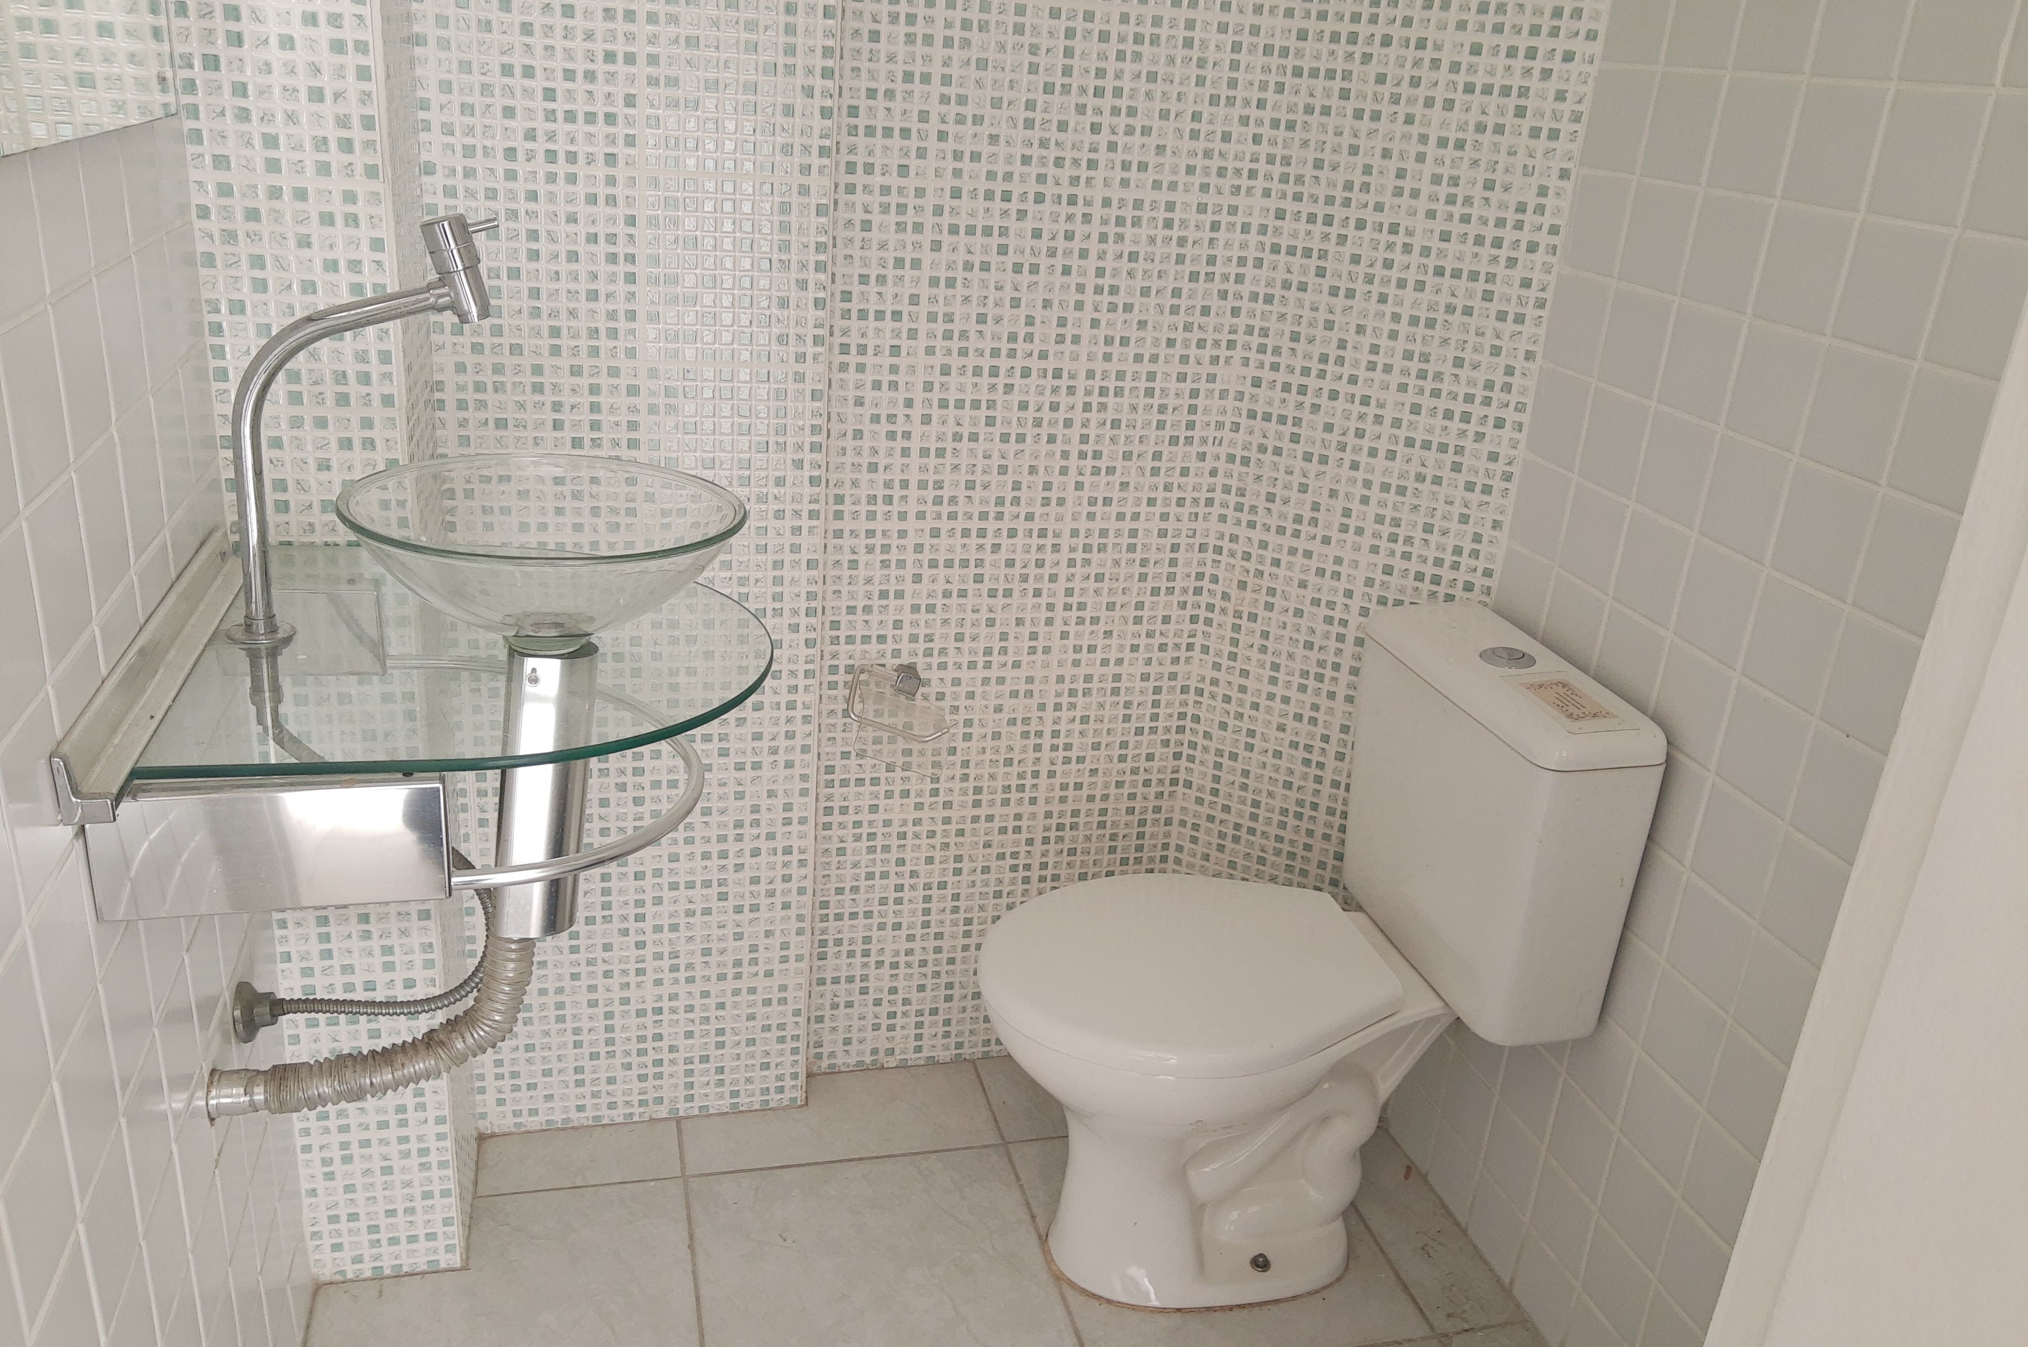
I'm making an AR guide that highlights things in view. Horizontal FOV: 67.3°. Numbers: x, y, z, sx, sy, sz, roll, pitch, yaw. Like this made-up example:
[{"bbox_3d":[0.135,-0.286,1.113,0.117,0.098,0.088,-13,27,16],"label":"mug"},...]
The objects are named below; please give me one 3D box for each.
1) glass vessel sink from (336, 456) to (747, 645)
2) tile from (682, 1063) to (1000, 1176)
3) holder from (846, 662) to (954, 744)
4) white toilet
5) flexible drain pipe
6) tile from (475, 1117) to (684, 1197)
[{"bbox_3d":[-0.374,-0.084,1.222,0.301,0.121,0.301,-1,22,-15],"label":"glass vessel sink"},{"bbox_3d":[-0.233,0.597,2.045,0.410,0.010,0.180,-1,22,-15],"label":"tile"},{"bbox_3d":[-0.139,0.044,1.906,0.141,0.094,0.070,-1,22,-15],"label":"holder"},{"bbox_3d":[0.272,0.343,1.738,0.638,0.756,0.396,-1,22,-15],"label":"white toilet"},{"bbox_3d":[-0.542,0.300,1.298,0.265,0.143,0.074,-1,22,-15],"label":"flexible drain pipe"},{"bbox_3d":[-0.546,0.617,1.932,0.254,0.010,0.118,-1,22,-15],"label":"tile"}]

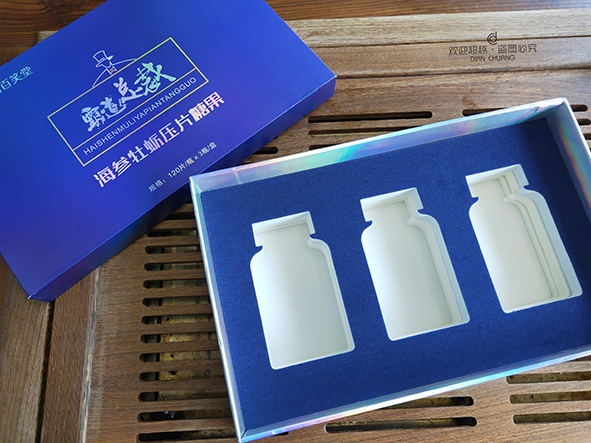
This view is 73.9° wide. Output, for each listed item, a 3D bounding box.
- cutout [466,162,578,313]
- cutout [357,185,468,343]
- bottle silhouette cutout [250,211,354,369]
[{"bbox_3d":[0.163,0.014,0.304,0.059,0.033,0.103,-13,76,-3],"label":"cutout"},{"bbox_3d":[0.082,0.032,0.300,0.059,0.033,0.103,-13,76,-3],"label":"cutout"},{"bbox_3d":[0.001,0.050,0.296,0.059,0.033,0.103,-13,76,-3],"label":"bottle silhouette cutout"}]

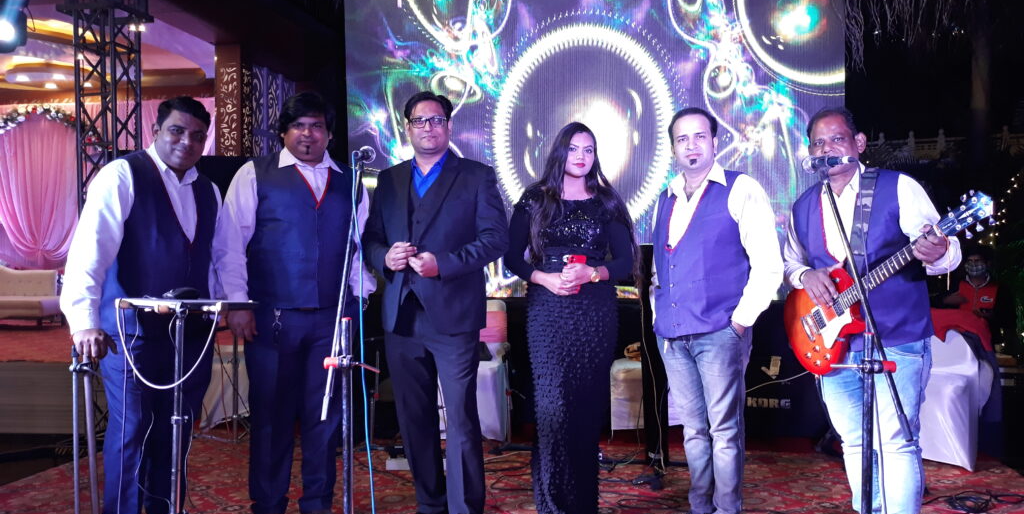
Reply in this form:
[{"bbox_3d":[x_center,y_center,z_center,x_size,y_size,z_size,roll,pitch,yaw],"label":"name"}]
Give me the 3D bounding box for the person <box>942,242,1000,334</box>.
[{"bbox_3d":[3.528,0.554,6.112,0.520,1.300,0.500,0,1,28],"label":"person"}]

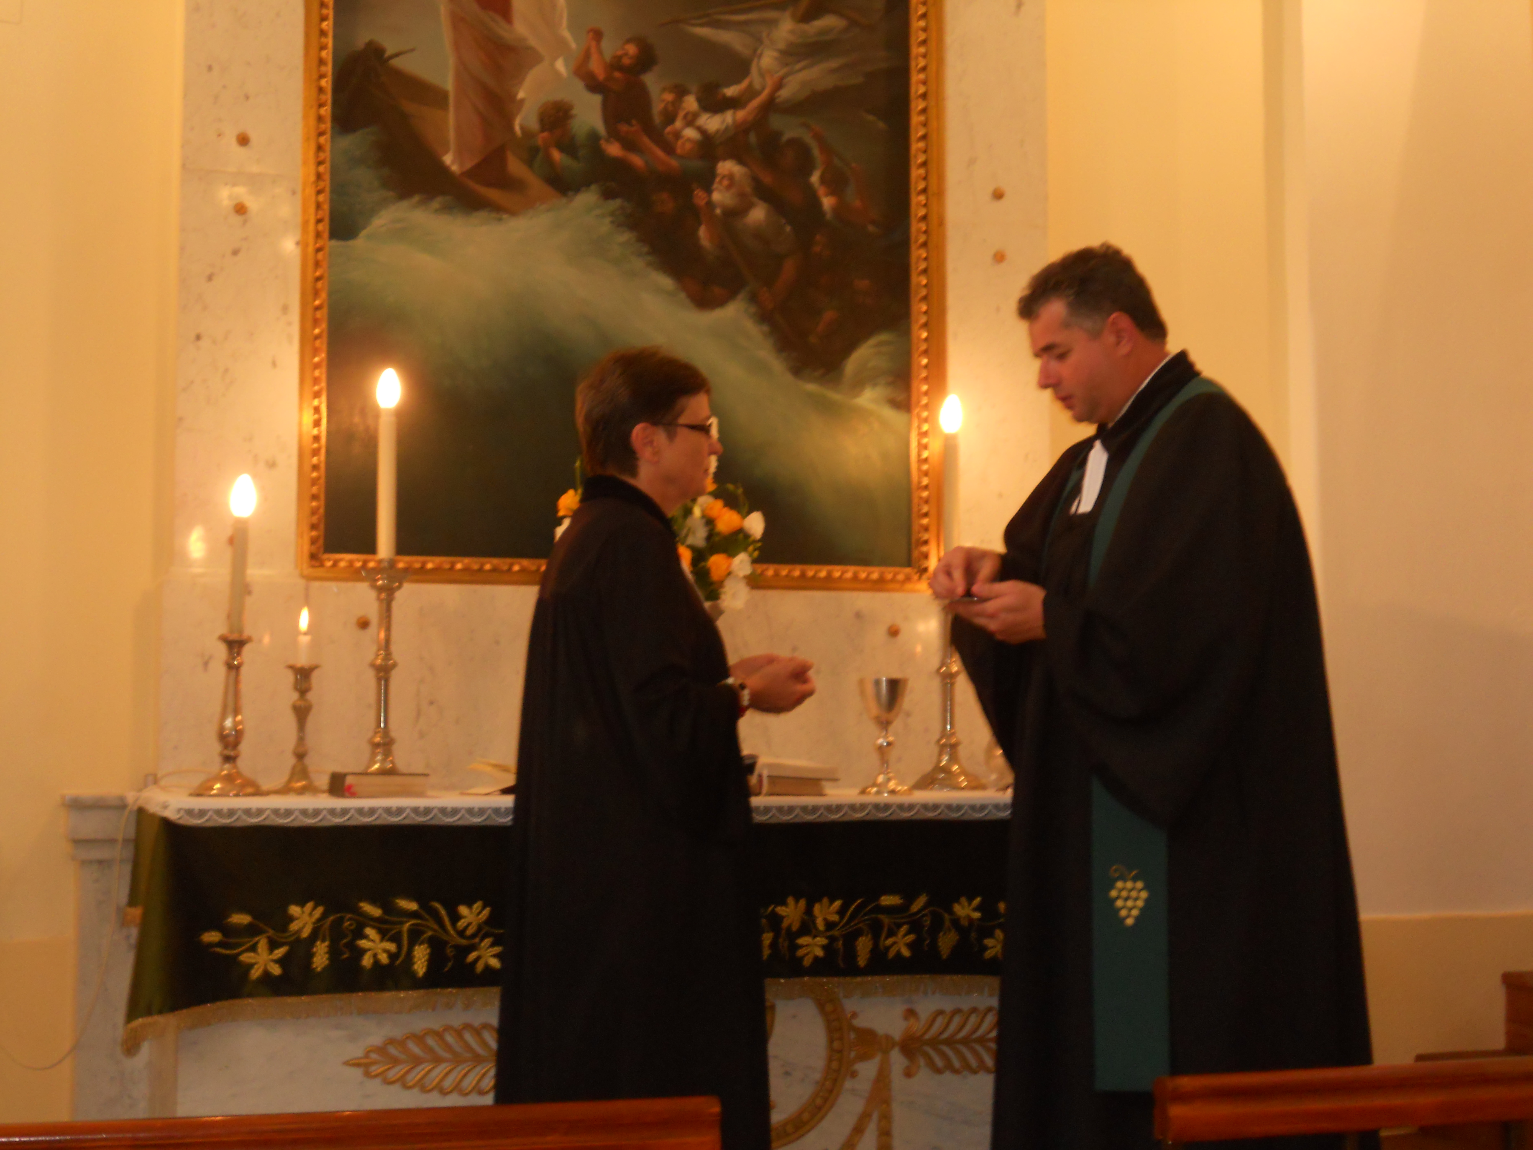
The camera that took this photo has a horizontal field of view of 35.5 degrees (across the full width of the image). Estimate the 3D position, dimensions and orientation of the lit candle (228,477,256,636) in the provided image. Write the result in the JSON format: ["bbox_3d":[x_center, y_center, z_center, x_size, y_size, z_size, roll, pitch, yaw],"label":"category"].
[{"bbox_3d":[-0.874,-0.034,3.980,0.038,0.263,0.038,3,-4,-16],"label":"lit candle"}]

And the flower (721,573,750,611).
[{"bbox_3d":[-0.056,0.032,4.300,0.055,0.069,0.050,1,-4,-9],"label":"flower"}]

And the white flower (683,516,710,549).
[{"bbox_3d":[-0.127,-0.078,4.280,0.050,0.058,0.045,1,-4,-9],"label":"white flower"}]

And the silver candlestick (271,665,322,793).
[{"bbox_3d":[-0.796,0.261,4.050,0.084,0.217,0.084,1,-4,-16],"label":"silver candlestick"}]

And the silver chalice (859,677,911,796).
[{"bbox_3d":[0.213,0.289,4.290,0.093,0.213,0.093,0,-4,0],"label":"silver chalice"}]

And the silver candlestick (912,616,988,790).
[{"bbox_3d":[0.344,0.199,4.470,0.136,0.408,0.136,0,-4,0],"label":"silver candlestick"}]

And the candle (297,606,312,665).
[{"bbox_3d":[-0.782,0.102,4.050,0.021,0.101,0.021,1,-4,-16],"label":"candle"}]

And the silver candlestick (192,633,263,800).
[{"bbox_3d":[-0.893,0.234,3.980,0.121,0.273,0.121,3,-4,-16],"label":"silver candlestick"}]

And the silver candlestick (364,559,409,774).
[{"bbox_3d":[-0.672,0.179,4.200,0.135,0.408,0.135,1,-4,-16],"label":"silver candlestick"}]

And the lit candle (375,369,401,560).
[{"bbox_3d":[-0.666,-0.195,4.200,0.039,0.335,0.039,1,-4,-16],"label":"lit candle"}]

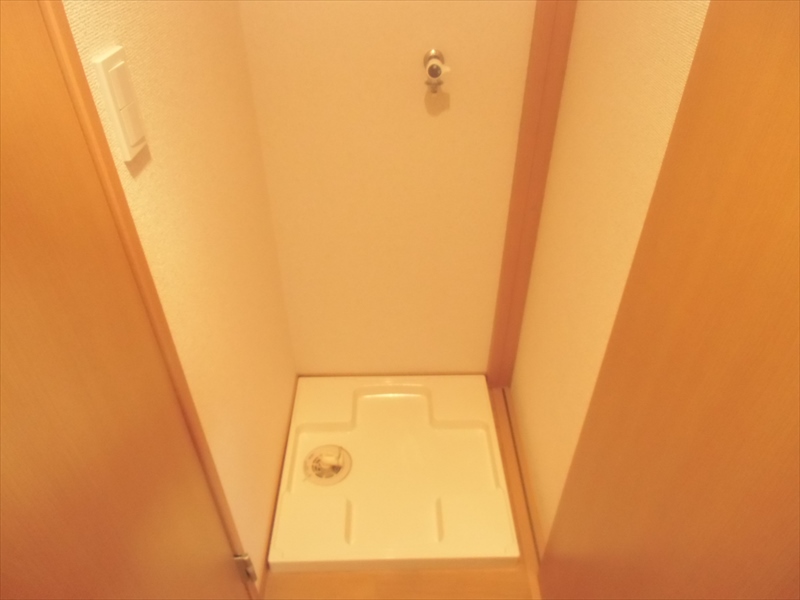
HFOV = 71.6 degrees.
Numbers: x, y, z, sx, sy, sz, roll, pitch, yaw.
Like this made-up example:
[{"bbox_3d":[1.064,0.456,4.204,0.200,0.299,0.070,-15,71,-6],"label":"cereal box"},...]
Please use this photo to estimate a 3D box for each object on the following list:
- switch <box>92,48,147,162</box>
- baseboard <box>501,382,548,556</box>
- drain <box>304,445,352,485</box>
[{"bbox_3d":[-0.347,-0.244,0.694,0.012,0.120,0.070,-1,38,-1],"label":"switch"},{"bbox_3d":[0.376,0.475,1.682,0.022,0.065,0.620,-1,38,-1],"label":"baseboard"},{"bbox_3d":[-0.215,0.492,1.648,0.145,0.030,0.145,-1,38,-1],"label":"drain"}]

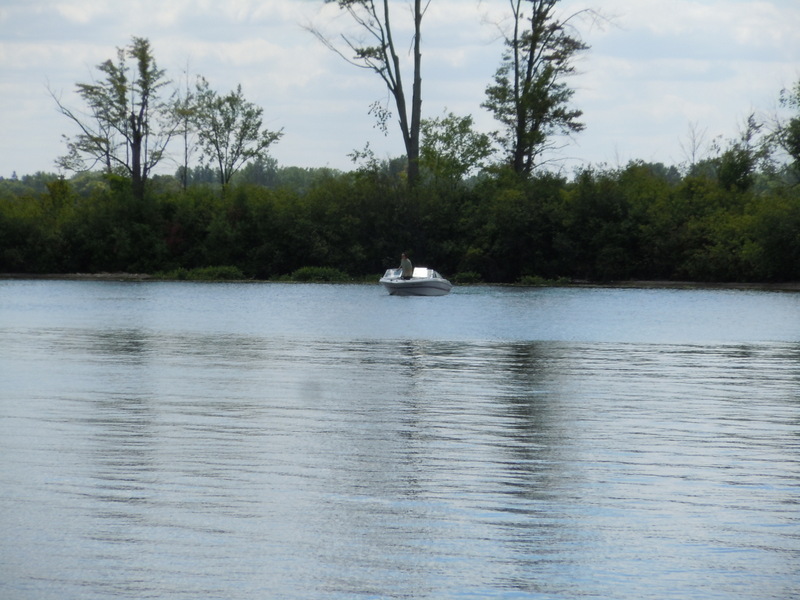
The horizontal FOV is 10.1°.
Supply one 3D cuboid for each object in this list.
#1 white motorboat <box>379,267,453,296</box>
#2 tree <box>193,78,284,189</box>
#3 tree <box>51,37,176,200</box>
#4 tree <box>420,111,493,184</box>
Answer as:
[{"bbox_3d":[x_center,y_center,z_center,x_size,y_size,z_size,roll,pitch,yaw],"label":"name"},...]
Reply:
[{"bbox_3d":[0.357,-0.755,190.000,2.100,1.300,5.000,1,1,27],"label":"white motorboat"},{"bbox_3d":[-10.090,-8.091,283.000,5.750,11.500,5.600,1,1,0],"label":"tree"},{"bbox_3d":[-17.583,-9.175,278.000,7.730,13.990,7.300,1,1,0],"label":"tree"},{"bbox_3d":[3.441,-7.166,286.000,4.800,9.600,4.700,1,1,0],"label":"tree"}]

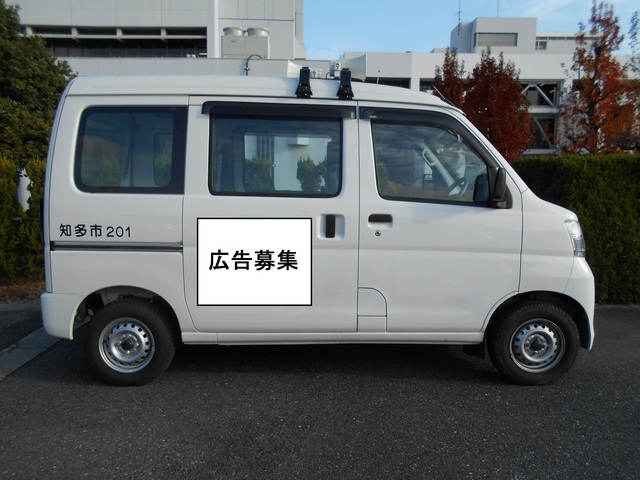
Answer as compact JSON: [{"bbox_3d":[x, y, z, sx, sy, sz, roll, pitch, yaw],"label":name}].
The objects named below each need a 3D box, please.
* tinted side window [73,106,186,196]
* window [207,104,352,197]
[{"bbox_3d":[-1.095,-0.520,2.796,0.650,0.515,0.050,0,-1,-1],"label":"tinted side window"},{"bbox_3d":[-0.236,-0.522,2.814,0.850,0.551,0.050,0,-1,-1],"label":"window"}]

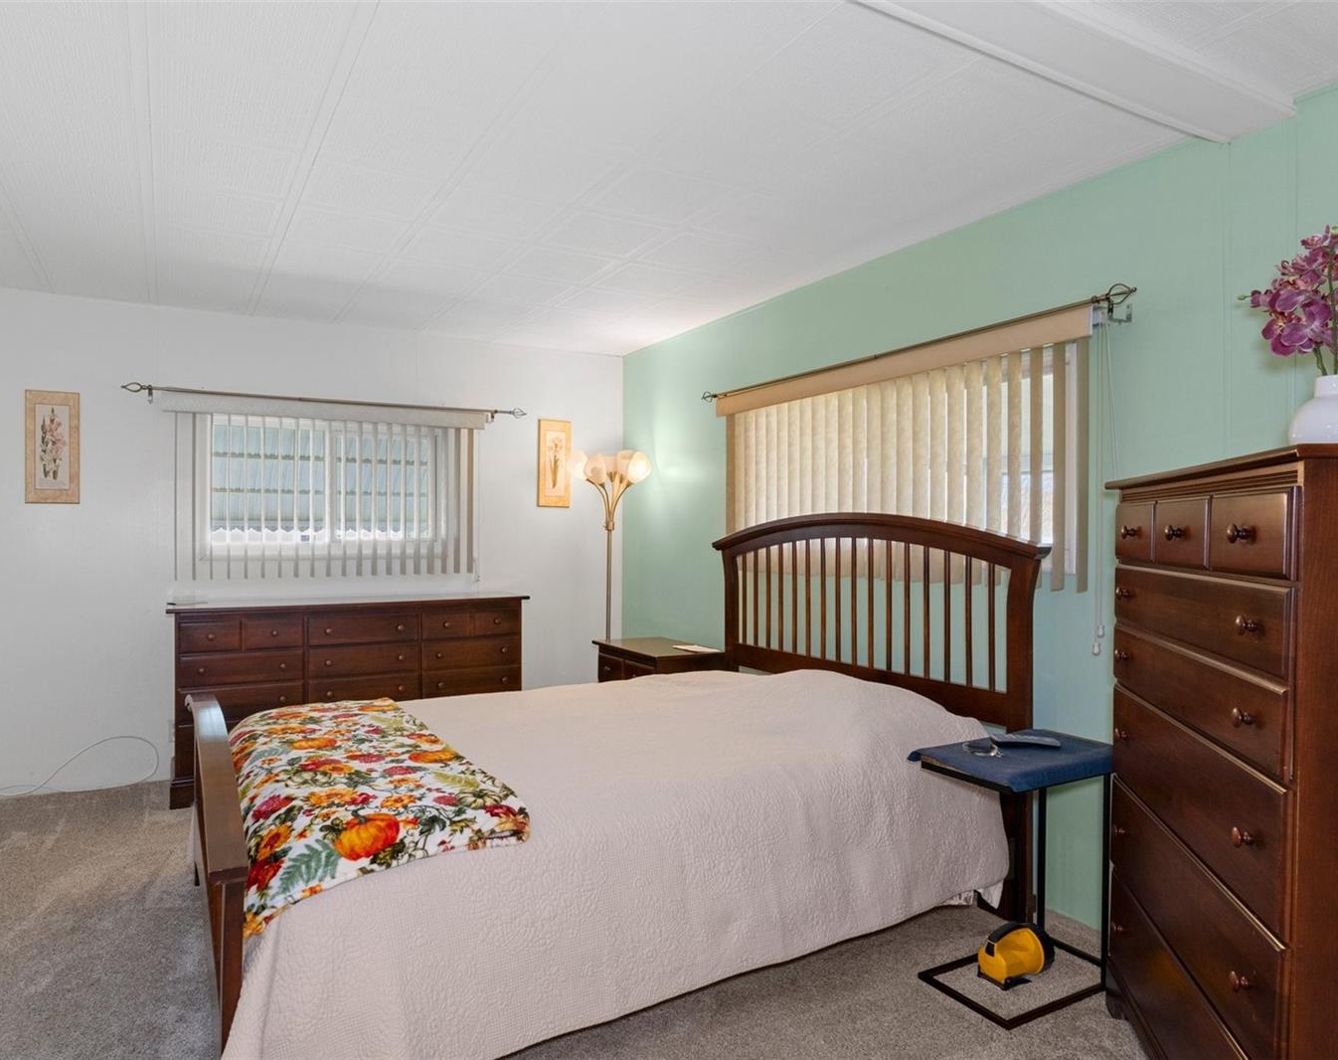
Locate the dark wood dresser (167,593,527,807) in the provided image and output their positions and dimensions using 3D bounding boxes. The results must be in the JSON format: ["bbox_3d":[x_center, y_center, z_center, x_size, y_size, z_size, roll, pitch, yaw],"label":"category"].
[{"bbox_3d":[-1.568,0.783,4.230,1.632,0.868,0.480,0,0,-29],"label":"dark wood dresser"}]

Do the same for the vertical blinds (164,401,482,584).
[{"bbox_3d":[-1.728,-0.192,4.362,1.541,0.875,0.090,0,0,-29],"label":"vertical blinds"}]

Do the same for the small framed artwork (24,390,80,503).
[{"bbox_3d":[-2.809,-0.375,3.826,0.203,0.502,0.020,0,0,-29],"label":"small framed artwork"}]

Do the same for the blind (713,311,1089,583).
[{"bbox_3d":[0.778,-0.203,3.370,0.090,0.794,1.919,0,0,-31],"label":"blind"}]

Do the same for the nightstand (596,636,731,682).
[{"bbox_3d":[-0.061,0.913,4.347,0.410,0.620,0.660,0,0,-31],"label":"nightstand"}]

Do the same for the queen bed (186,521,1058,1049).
[{"bbox_3d":[-0.252,0.583,2.808,2.306,1.290,1.786,0,0,-31],"label":"queen bed"}]

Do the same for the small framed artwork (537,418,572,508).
[{"bbox_3d":[-0.680,-0.391,4.996,0.210,0.513,0.020,0,0,-29],"label":"small framed artwork"}]

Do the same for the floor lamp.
[{"bbox_3d":[-0.343,0.377,4.858,0.447,1.687,0.447,0,0,0],"label":"floor lamp"}]

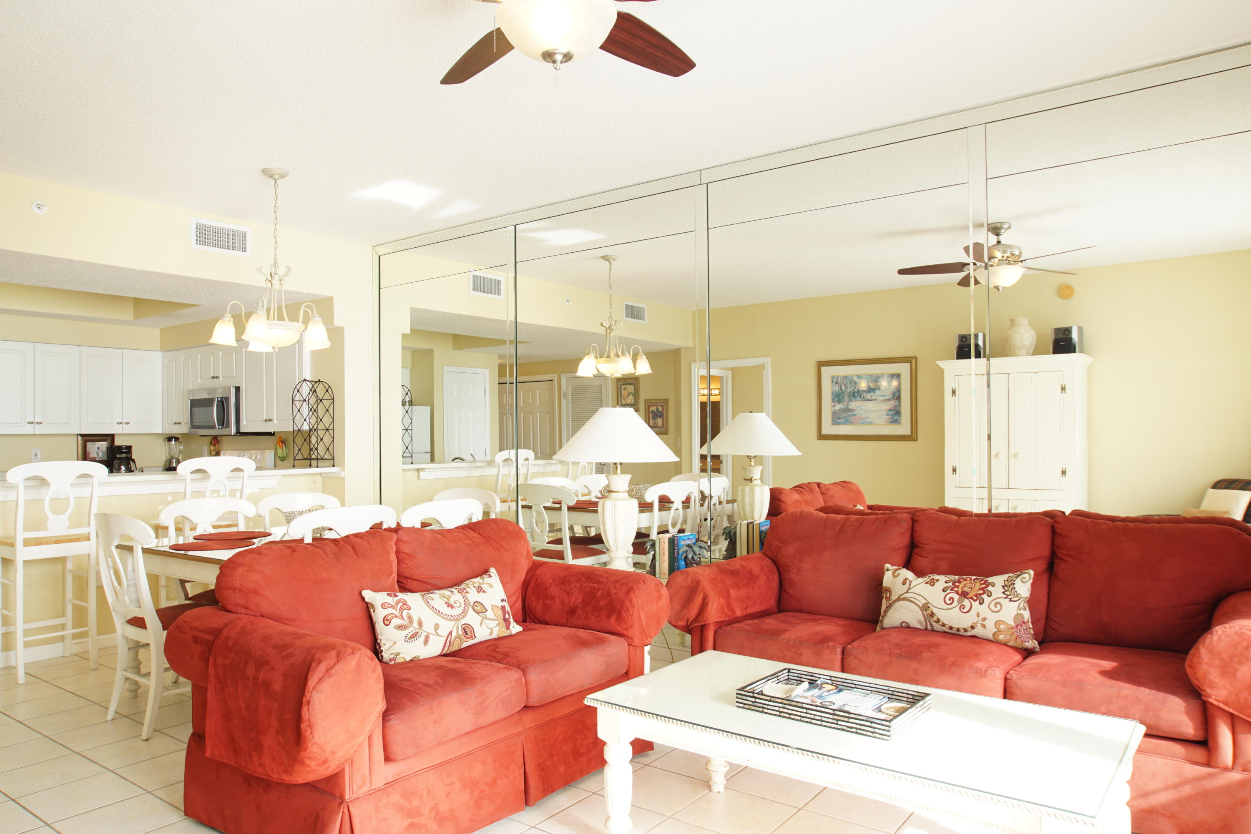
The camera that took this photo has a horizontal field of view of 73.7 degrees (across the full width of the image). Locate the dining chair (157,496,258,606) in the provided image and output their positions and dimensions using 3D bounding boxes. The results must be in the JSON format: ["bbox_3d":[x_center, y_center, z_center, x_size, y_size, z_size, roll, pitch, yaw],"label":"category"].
[{"bbox_3d":[-2.115,0.928,4.476,0.552,0.967,0.534,-1,-1,37],"label":"dining chair"}]

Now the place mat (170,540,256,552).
[{"bbox_3d":[-1.972,0.612,3.981,0.385,0.012,0.385,-1,-1,0],"label":"place mat"}]

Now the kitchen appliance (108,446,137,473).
[{"bbox_3d":[-4.476,0.417,7.385,0.234,0.323,0.172,-1,-1,37],"label":"kitchen appliance"}]

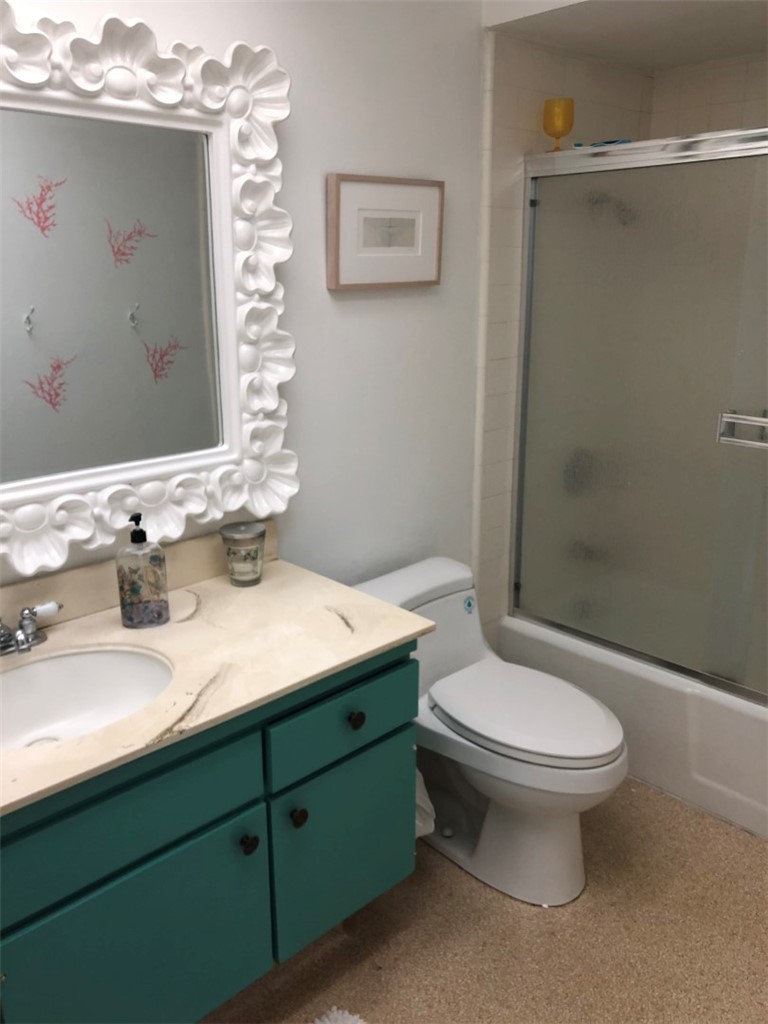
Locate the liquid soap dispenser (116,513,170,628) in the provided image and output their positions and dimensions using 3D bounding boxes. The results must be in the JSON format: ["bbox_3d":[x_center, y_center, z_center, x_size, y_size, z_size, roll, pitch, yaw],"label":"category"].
[{"bbox_3d":[-0.485,0.113,1.660,0.090,0.228,0.076,2,16,7],"label":"liquid soap dispenser"}]

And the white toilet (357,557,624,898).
[{"bbox_3d":[0.271,0.566,2.164,0.420,0.665,0.745,-15,22,-41],"label":"white toilet"}]

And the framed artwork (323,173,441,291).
[{"bbox_3d":[0.013,-0.704,2.096,0.374,0.265,0.033,-15,22,-41],"label":"framed artwork"}]

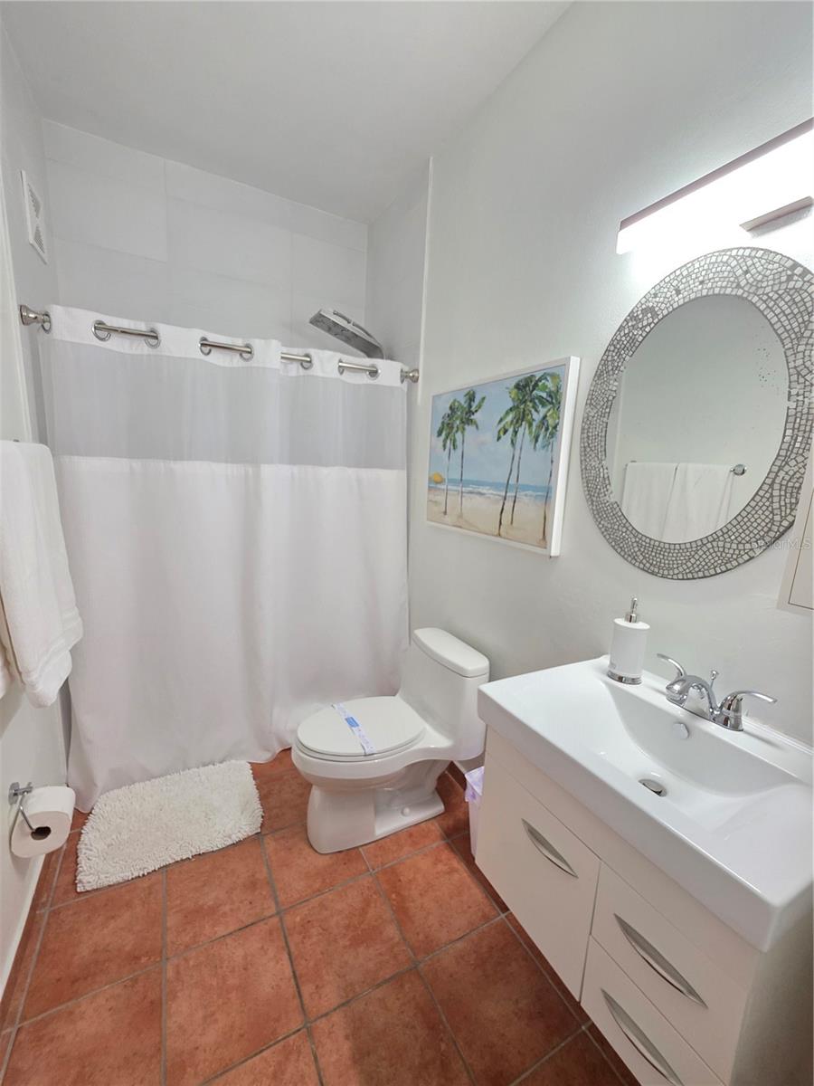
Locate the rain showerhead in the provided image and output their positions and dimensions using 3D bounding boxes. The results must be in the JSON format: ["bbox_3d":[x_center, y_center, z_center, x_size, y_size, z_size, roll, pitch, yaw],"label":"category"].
[{"bbox_3d":[-0.322,-1.147,2.220,0.370,0.045,0.190,18,1,-31],"label":"rain showerhead"}]

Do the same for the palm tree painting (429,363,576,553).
[{"bbox_3d":[0.313,-0.328,1.653,0.041,0.627,0.800,-1,9,-29],"label":"palm tree painting"}]

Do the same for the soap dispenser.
[{"bbox_3d":[0.574,0.245,1.051,0.078,0.216,0.079,9,10,37],"label":"soap dispenser"}]

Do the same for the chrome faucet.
[{"bbox_3d":[0.629,0.328,0.889,0.151,0.104,0.233,-1,9,-29],"label":"chrome faucet"}]

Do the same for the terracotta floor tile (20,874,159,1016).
[{"bbox_3d":[-0.889,1.151,1.198,0.303,0.010,0.303,-3,11,-28],"label":"terracotta floor tile"}]

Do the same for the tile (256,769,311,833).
[{"bbox_3d":[-0.483,1.076,1.737,0.303,0.010,0.303,-3,11,-28],"label":"tile"}]

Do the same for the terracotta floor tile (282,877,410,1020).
[{"bbox_3d":[-0.184,1.180,1.218,0.303,0.010,0.303,-3,11,-28],"label":"terracotta floor tile"}]

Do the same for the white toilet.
[{"bbox_3d":[-0.097,0.788,1.677,0.743,0.671,0.432,-1,9,-29],"label":"white toilet"}]

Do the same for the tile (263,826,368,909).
[{"bbox_3d":[-0.334,1.128,1.478,0.303,0.010,0.303,-3,11,-28],"label":"tile"}]

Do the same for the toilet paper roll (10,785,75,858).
[{"bbox_3d":[-1.023,0.785,1.155,0.117,0.117,0.101,-1,9,-29],"label":"toilet paper roll"}]

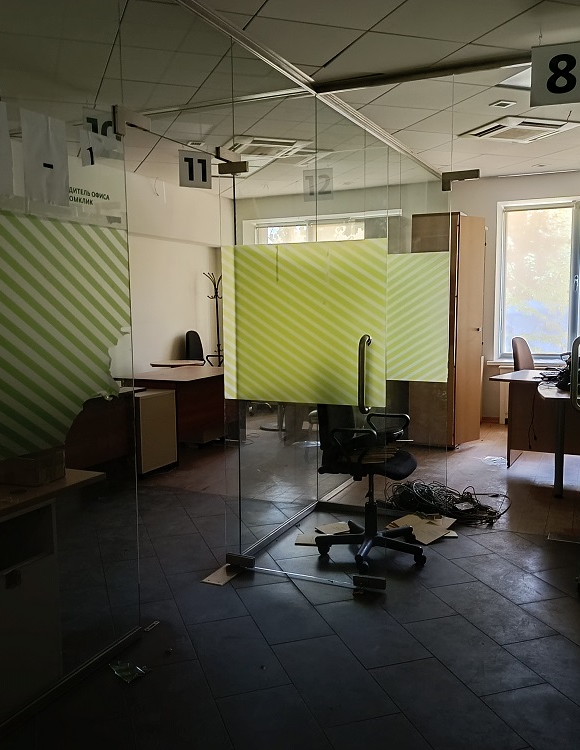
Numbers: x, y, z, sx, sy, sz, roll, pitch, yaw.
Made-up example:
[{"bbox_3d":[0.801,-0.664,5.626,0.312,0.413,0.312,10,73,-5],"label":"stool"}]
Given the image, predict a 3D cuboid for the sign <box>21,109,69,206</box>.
[{"bbox_3d":[-0.848,-0.751,2.412,0.010,0.302,0.212,2,7,25],"label":"sign"}]

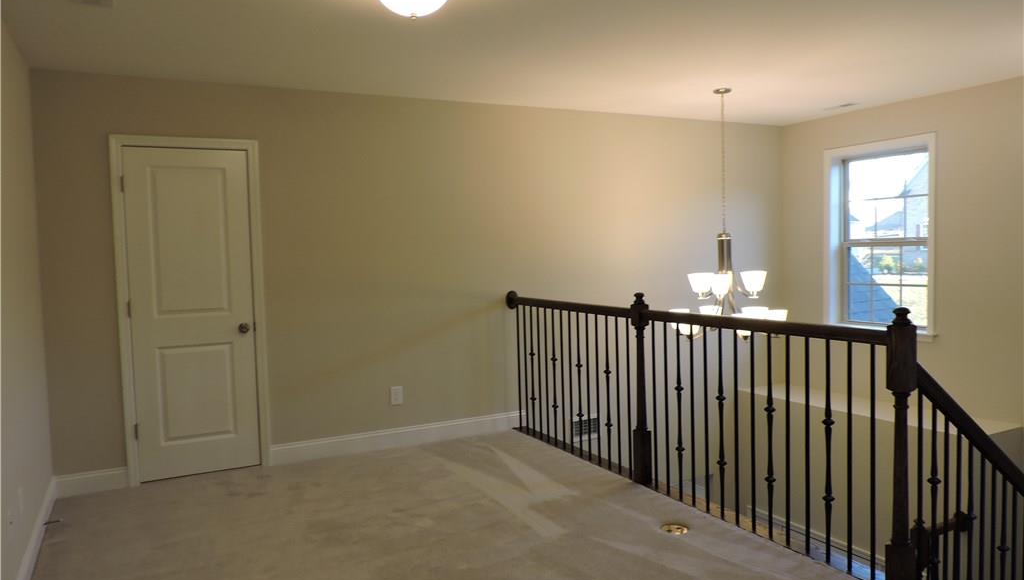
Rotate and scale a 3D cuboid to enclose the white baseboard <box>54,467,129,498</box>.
[{"bbox_3d":[-2.482,1.136,4.208,0.363,0.132,0.018,-3,4,-26],"label":"white baseboard"}]

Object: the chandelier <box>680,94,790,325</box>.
[{"bbox_3d":[1.511,-0.544,5.084,0.810,1.740,0.810,-3,4,-28],"label":"chandelier"}]

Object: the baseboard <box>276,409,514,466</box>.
[{"bbox_3d":[-0.742,1.040,5.059,1.876,0.132,0.018,-3,4,-26],"label":"baseboard"}]

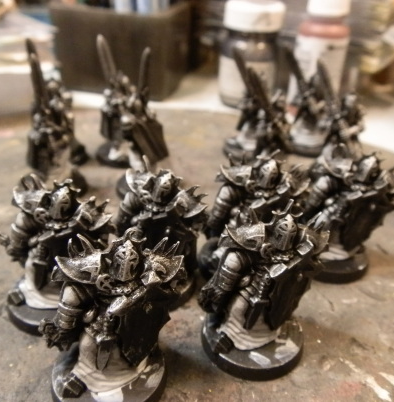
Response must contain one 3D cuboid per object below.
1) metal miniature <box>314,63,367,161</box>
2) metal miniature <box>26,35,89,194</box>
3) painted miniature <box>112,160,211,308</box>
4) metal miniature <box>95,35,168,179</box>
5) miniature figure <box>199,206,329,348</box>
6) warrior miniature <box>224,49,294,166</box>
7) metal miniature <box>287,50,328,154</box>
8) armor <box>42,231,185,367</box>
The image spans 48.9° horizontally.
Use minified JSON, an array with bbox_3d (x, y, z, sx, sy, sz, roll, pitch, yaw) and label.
[{"bbox_3d":[0.054,-0.029,0.156,0.026,0.045,0.026,-1,35,-5],"label":"metal miniature"},{"bbox_3d":[-0.050,-0.029,0.149,0.028,0.047,0.028,-4,35,-9],"label":"metal miniature"},{"bbox_3d":[-0.010,0.006,0.109,0.028,0.037,0.026,-4,35,-9],"label":"painted miniature"},{"bbox_3d":[-0.023,-0.035,0.158,0.028,0.048,0.028,-2,35,-7],"label":"metal miniature"},{"bbox_3d":[0.015,0.017,0.095,0.028,0.037,0.026,-2,35,-6],"label":"miniature figure"},{"bbox_3d":[0.026,-0.036,0.165,0.028,0.045,0.028,-1,35,-5],"label":"warrior miniature"},{"bbox_3d":[0.050,-0.042,0.177,0.026,0.043,0.026,-1,35,-5],"label":"metal miniature"},{"bbox_3d":[-0.017,0.022,0.084,0.028,0.038,0.026,-3,35,-8],"label":"armor"}]

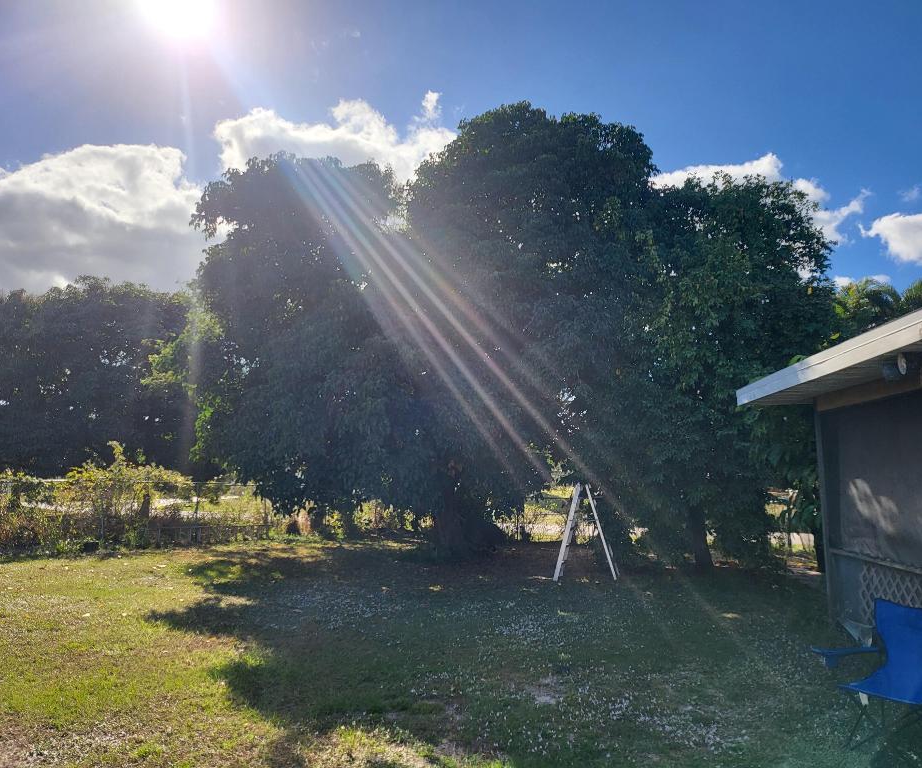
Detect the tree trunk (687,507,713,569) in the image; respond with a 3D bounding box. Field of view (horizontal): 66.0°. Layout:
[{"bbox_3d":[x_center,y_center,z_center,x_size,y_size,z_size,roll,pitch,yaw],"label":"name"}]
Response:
[{"bbox_3d":[4.632,2.969,13.809,0.460,1.158,0.420,-2,-8,18],"label":"tree trunk"}]

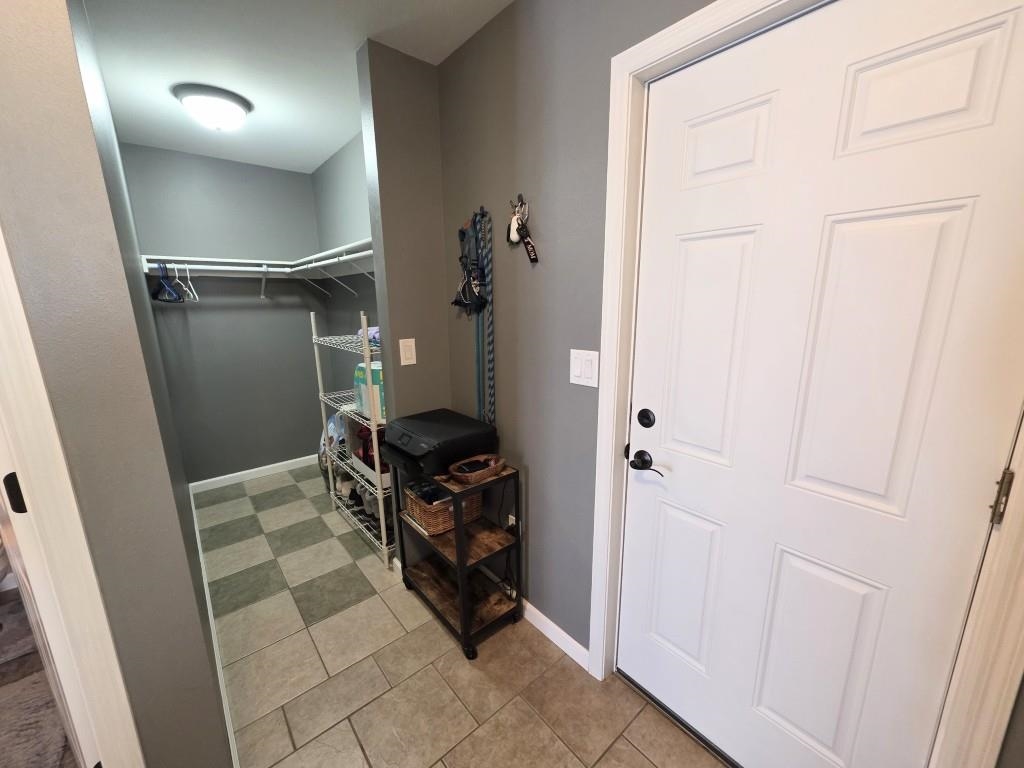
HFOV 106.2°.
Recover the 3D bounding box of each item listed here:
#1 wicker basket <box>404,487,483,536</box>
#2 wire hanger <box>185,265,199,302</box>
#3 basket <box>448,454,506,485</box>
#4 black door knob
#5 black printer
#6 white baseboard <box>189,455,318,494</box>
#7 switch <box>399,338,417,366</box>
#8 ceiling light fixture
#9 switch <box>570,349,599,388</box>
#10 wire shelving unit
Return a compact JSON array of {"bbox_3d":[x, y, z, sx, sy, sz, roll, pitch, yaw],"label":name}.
[{"bbox_3d":[-0.340,0.579,1.884,0.265,0.140,0.260,-11,16,-40],"label":"wicker basket"},{"bbox_3d":[-2.130,-0.666,2.546,0.420,0.238,0.016,11,17,42],"label":"wire hanger"},{"bbox_3d":[-0.132,0.345,1.575,0.216,0.052,0.113,-11,16,-40],"label":"basket"},{"bbox_3d":[0.439,0.267,1.252,0.064,0.065,0.130,-11,16,-40],"label":"black door knob"},{"bbox_3d":[-0.341,0.259,1.756,0.348,0.146,0.407,-11,16,-40],"label":"black printer"},{"bbox_3d":[-2.052,0.740,3.284,1.055,0.088,0.014,-10,15,-36],"label":"white baseboard"},{"bbox_3d":[-0.482,-0.149,1.800,0.077,0.120,0.010,-11,16,-40],"label":"switch"},{"bbox_3d":[-1.474,-1.350,1.918,0.330,0.135,0.330,-11,16,-40],"label":"ceiling light fixture"},{"bbox_3d":[0.245,-0.052,1.328,0.010,0.120,0.115,-11,16,-40],"label":"switch"},{"bbox_3d":[-0.869,0.259,2.403,0.355,1.383,0.870,-11,16,-40],"label":"wire shelving unit"}]

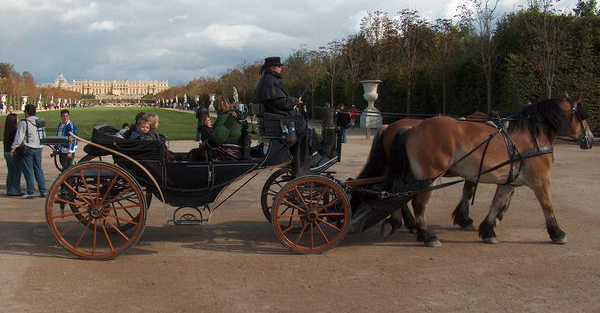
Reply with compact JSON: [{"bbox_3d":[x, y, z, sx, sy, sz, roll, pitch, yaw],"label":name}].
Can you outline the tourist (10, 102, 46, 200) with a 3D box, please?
[{"bbox_3d":[-5.198,-0.103,12.318,0.580,1.788,0.500,-4,6,-40],"label":"tourist"}]

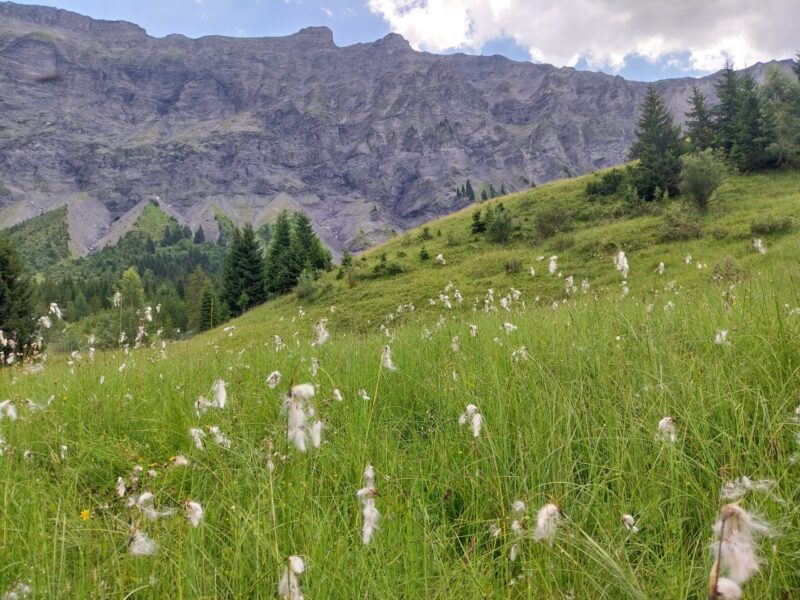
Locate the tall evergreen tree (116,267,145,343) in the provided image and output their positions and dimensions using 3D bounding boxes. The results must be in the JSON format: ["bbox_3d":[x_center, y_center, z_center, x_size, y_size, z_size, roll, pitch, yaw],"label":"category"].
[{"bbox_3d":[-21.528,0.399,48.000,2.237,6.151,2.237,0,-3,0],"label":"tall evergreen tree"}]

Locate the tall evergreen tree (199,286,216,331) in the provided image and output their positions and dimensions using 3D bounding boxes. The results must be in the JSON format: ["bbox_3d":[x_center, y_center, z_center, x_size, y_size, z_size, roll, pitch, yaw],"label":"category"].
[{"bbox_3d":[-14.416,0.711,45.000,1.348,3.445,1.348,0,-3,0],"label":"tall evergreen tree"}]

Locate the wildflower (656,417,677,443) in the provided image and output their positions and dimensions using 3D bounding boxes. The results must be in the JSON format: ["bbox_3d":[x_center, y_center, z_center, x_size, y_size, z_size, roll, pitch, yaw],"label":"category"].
[{"bbox_3d":[0.732,0.356,1.650,0.055,0.071,0.050,0,-3,0],"label":"wildflower"}]

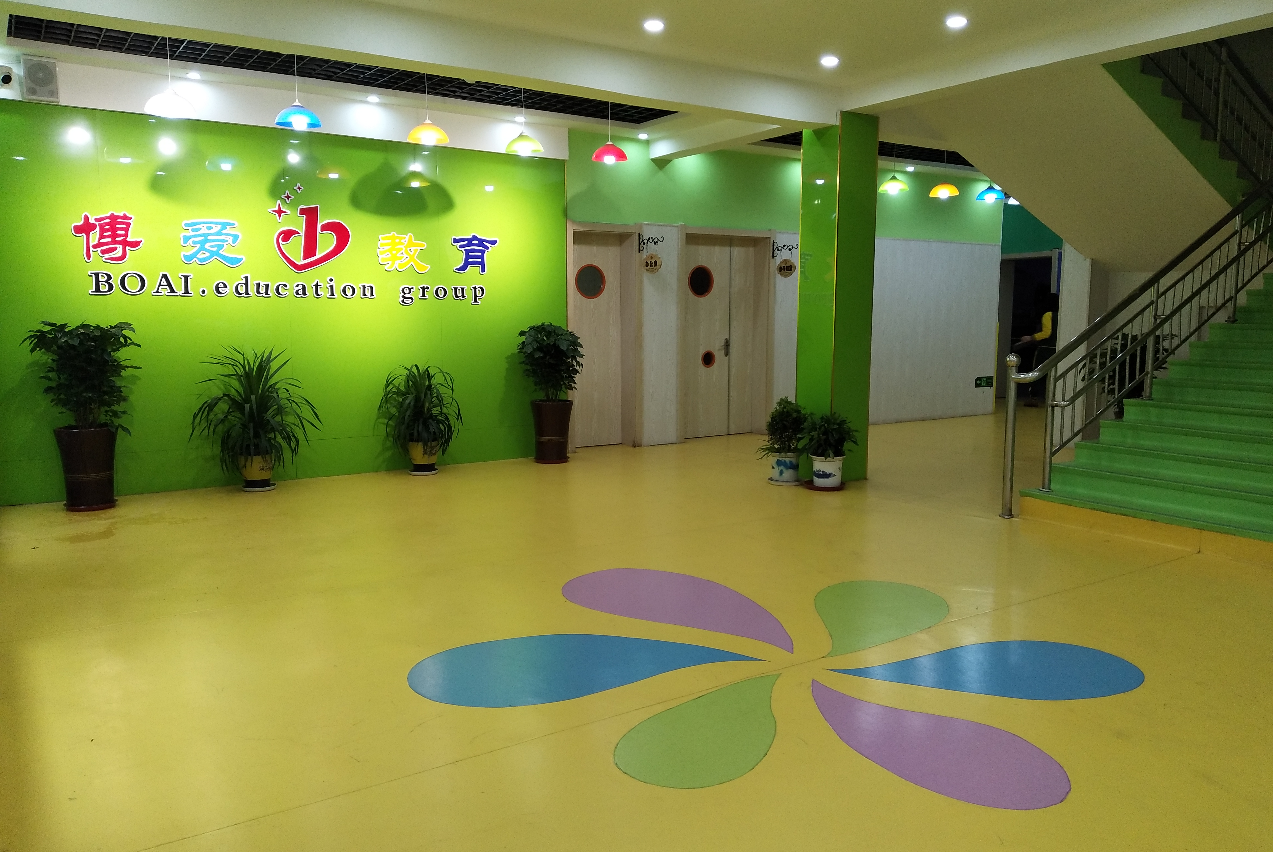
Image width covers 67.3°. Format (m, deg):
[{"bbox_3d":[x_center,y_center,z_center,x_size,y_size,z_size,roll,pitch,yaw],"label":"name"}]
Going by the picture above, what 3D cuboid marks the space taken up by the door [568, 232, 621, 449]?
[{"bbox_3d":[-0.468,-0.835,9.503,0.720,2.100,0.060,-5,9,-34],"label":"door"}]

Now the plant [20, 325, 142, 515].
[{"bbox_3d":[-3.940,-0.079,6.775,0.700,1.320,0.672,-4,8,-34],"label":"plant"}]

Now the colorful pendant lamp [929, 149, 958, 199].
[{"bbox_3d":[3.359,-2.754,10.434,0.308,0.545,0.308,-4,8,-34],"label":"colorful pendant lamp"}]

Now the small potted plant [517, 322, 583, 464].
[{"bbox_3d":[-0.789,-0.311,8.689,0.610,1.260,0.560,0,7,0],"label":"small potted plant"}]

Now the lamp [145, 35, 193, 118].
[{"bbox_3d":[-3.004,-2.239,6.130,0.308,0.524,0.308,-4,8,-34],"label":"lamp"}]

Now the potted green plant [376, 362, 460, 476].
[{"bbox_3d":[-1.804,-0.060,7.986,0.690,0.930,0.600,-5,9,-34],"label":"potted green plant"}]

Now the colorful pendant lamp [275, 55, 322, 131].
[{"bbox_3d":[-2.255,-2.216,6.363,0.293,0.475,0.293,-5,9,-34],"label":"colorful pendant lamp"}]

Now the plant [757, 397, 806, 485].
[{"bbox_3d":[1.234,0.111,7.925,0.385,0.710,0.378,0,7,0],"label":"plant"}]

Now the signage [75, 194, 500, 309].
[{"bbox_3d":[-2.576,-1.428,7.614,3.290,0.930,0.050,-5,9,-34],"label":"signage"}]

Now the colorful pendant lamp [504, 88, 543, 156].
[{"bbox_3d":[-0.858,-2.330,7.309,0.293,0.475,0.293,0,7,0],"label":"colorful pendant lamp"}]

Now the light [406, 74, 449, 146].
[{"bbox_3d":[-1.553,-2.364,7.110,0.308,0.543,0.308,-4,8,-34],"label":"light"}]

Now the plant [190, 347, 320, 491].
[{"bbox_3d":[-2.883,-0.043,7.223,0.960,1.080,0.780,-5,9,-34],"label":"plant"}]

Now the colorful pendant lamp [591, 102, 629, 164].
[{"bbox_3d":[-0.222,-2.460,8.012,0.308,0.516,0.308,0,7,0],"label":"colorful pendant lamp"}]

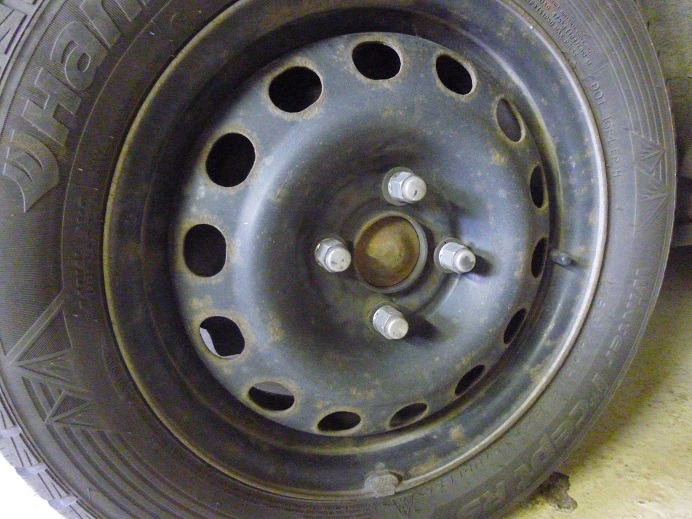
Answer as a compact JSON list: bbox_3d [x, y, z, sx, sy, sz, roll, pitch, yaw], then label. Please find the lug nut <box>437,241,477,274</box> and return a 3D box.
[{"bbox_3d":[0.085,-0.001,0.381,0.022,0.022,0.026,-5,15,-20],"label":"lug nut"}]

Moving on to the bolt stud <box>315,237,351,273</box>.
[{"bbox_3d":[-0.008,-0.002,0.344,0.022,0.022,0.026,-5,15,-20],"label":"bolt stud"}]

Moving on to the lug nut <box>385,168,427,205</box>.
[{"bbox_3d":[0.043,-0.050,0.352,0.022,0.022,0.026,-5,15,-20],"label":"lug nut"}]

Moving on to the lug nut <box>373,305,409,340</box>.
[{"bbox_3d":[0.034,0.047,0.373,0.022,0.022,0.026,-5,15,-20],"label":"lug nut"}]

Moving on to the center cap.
[{"bbox_3d":[0.033,-0.005,0.376,0.056,0.056,0.013,-5,15,-20],"label":"center cap"}]

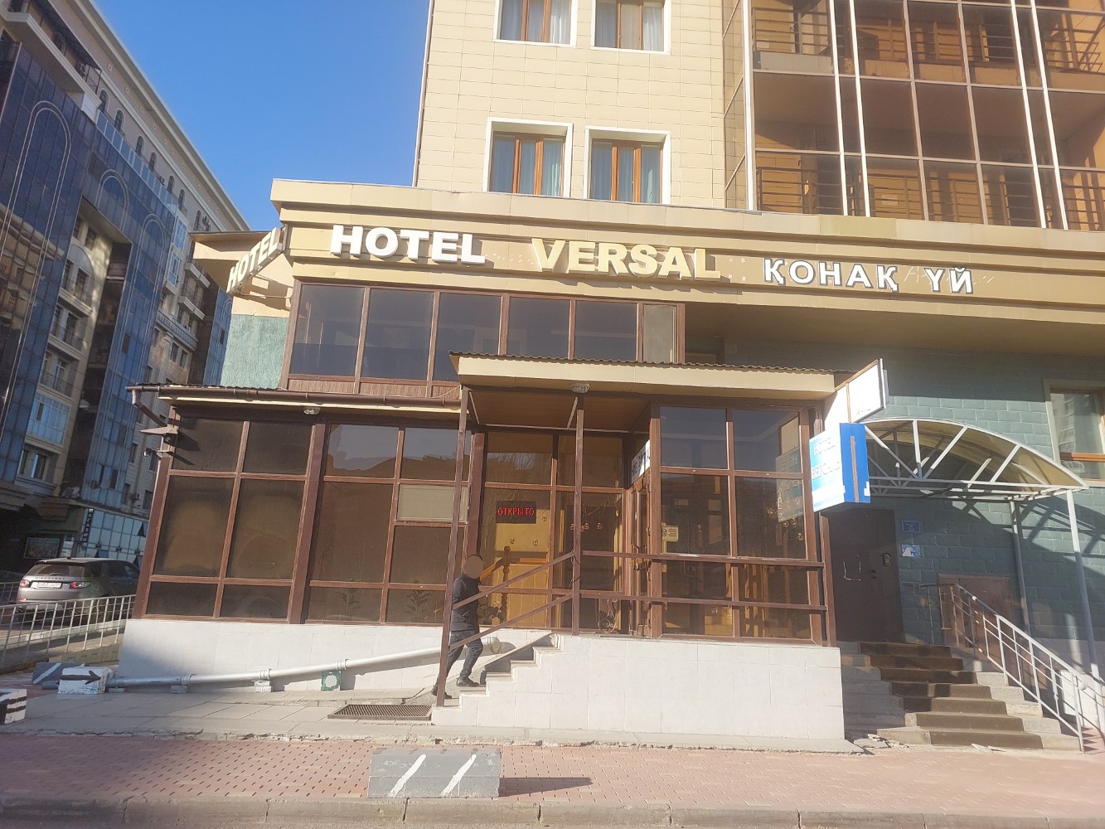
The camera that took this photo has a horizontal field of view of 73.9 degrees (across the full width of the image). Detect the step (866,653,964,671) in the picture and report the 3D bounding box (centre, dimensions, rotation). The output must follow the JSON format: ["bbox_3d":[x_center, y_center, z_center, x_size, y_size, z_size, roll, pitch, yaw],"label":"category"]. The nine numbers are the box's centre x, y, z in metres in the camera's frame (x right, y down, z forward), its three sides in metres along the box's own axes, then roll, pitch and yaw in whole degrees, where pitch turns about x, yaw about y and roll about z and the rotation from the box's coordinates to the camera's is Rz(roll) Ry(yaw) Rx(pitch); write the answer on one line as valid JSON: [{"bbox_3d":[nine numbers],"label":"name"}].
[{"bbox_3d":[5.471,3.777,11.180,1.450,0.166,0.300,3,-15,-2],"label":"step"}]

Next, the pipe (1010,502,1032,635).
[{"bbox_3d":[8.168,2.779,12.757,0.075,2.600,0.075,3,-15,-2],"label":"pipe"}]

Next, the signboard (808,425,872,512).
[{"bbox_3d":[3.563,0.686,9.155,0.310,0.970,0.910,3,-15,-2],"label":"signboard"}]

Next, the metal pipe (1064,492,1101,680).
[{"bbox_3d":[7.630,2.566,10.450,0.090,2.970,0.090,3,-15,-2],"label":"metal pipe"}]

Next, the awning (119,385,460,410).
[{"bbox_3d":[-3.628,-0.205,10.786,4.800,0.320,0.720,3,-15,-3],"label":"awning"}]

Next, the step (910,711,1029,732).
[{"bbox_3d":[5.449,4.109,9.842,1.570,0.165,0.300,3,-15,-2],"label":"step"}]

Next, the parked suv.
[{"bbox_3d":[-12.985,5.019,20.837,1.950,1.720,4.550,3,-15,-4],"label":"parked suv"}]

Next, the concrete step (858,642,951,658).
[{"bbox_3d":[5.461,3.698,11.533,1.450,0.165,0.340,3,-15,-2],"label":"concrete step"}]

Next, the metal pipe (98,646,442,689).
[{"bbox_3d":[-3.566,3.406,9.909,4.750,0.240,0.140,-5,-14,-4],"label":"metal pipe"}]

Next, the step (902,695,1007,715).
[{"bbox_3d":[5.017,3.678,9.307,1.420,0.155,0.310,3,-15,-2],"label":"step"}]

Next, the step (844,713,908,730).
[{"bbox_3d":[4.177,4.040,9.789,0.980,0.165,0.300,3,-15,-2],"label":"step"}]

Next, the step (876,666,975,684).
[{"bbox_3d":[5.485,3.861,10.846,1.440,0.165,0.300,3,-15,-2],"label":"step"}]

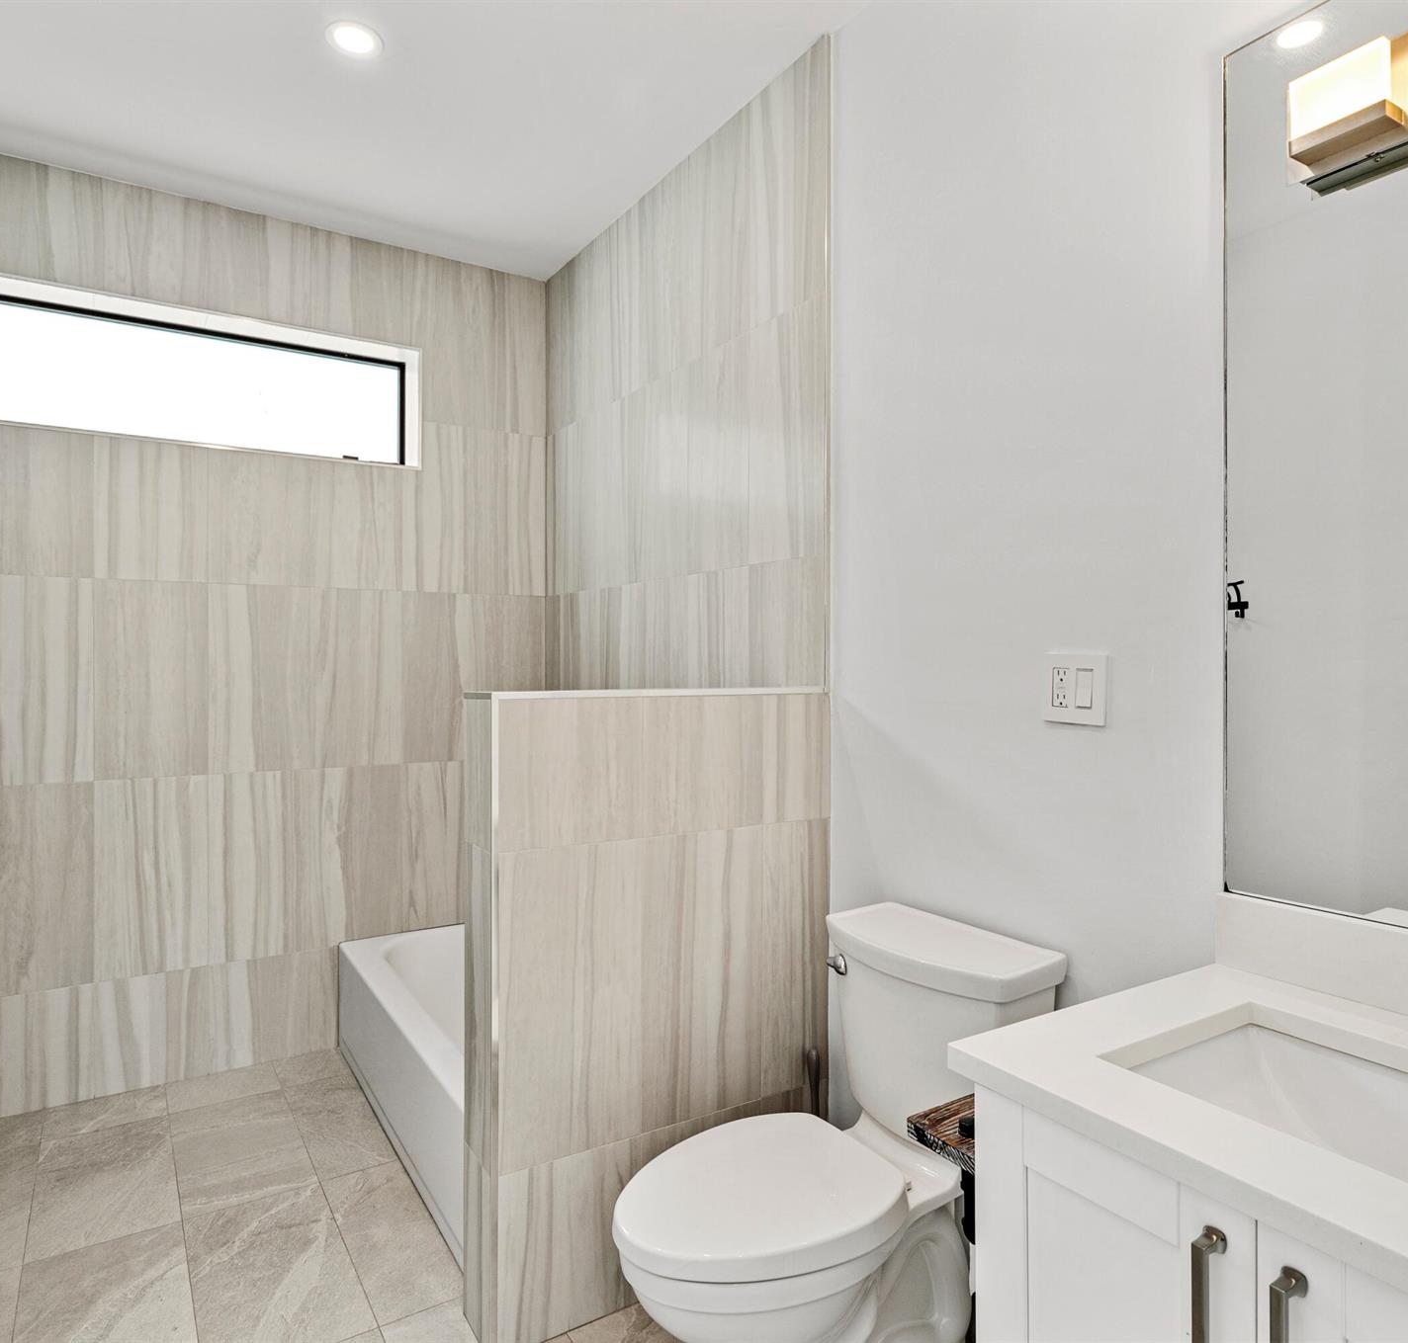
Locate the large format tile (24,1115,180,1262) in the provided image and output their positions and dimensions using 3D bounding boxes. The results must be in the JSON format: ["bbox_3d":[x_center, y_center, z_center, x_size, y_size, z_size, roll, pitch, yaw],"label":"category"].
[{"bbox_3d":[-1.503,1.284,2.262,0.296,0.012,0.595,0,0,-33],"label":"large format tile"}]

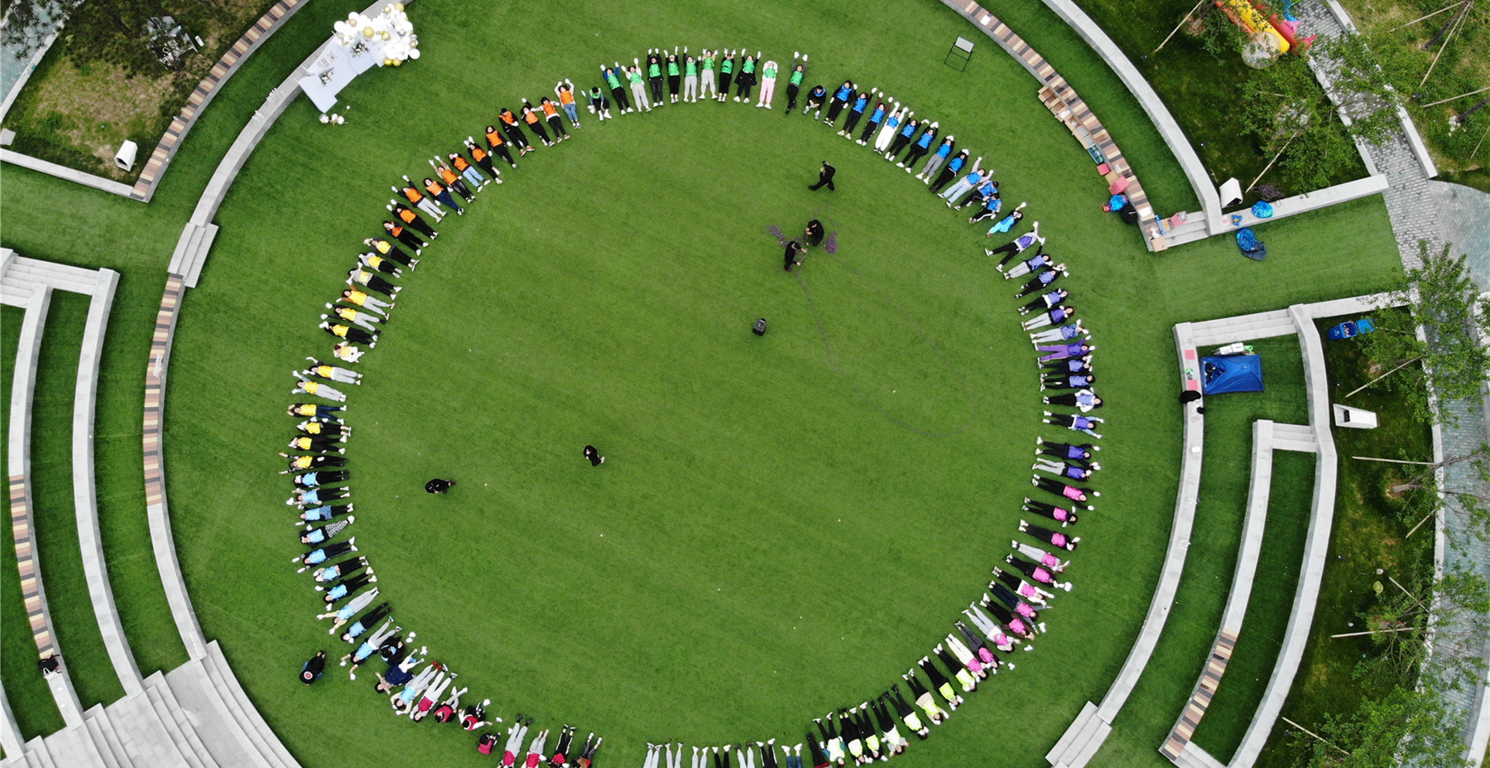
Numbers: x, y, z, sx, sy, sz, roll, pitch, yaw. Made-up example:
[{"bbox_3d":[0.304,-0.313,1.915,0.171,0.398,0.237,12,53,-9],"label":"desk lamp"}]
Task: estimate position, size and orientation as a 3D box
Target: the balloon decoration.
[{"bbox_3d":[-11.538,-10.827,32.851,2.000,2.300,0.850,-32,82,-7],"label":"balloon decoration"}]

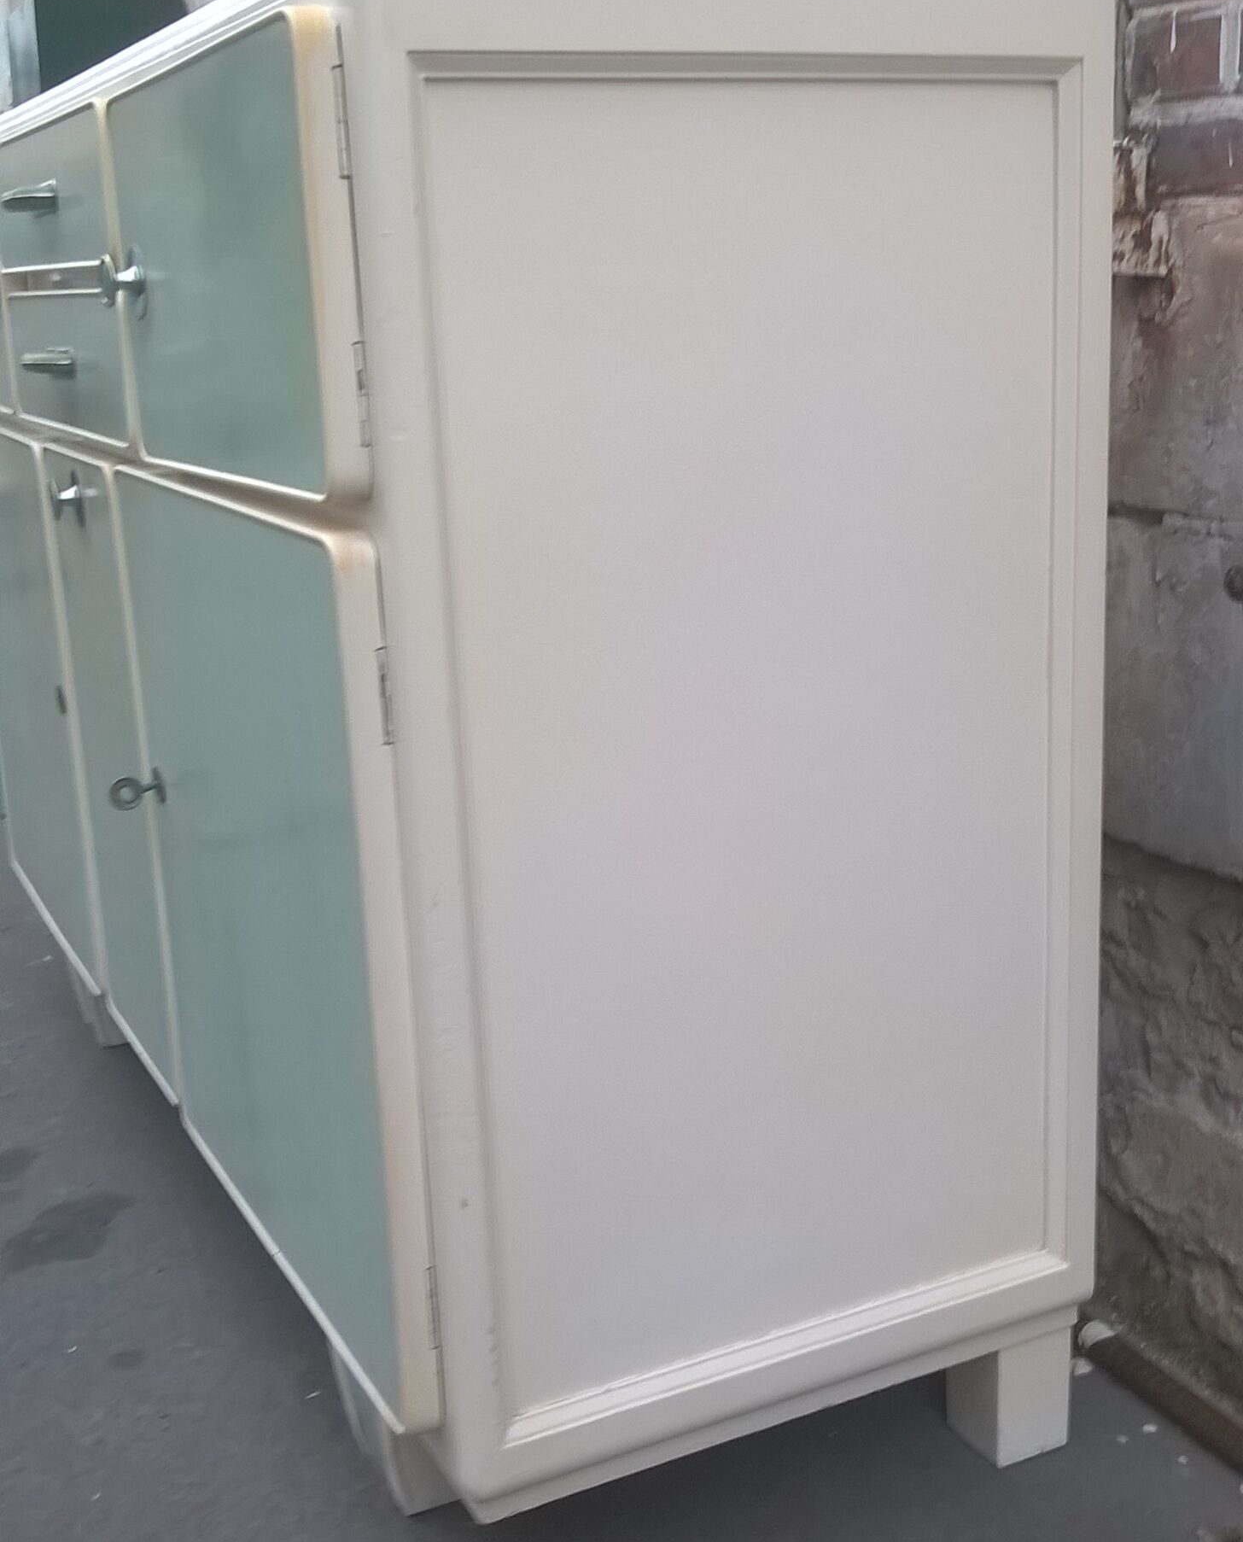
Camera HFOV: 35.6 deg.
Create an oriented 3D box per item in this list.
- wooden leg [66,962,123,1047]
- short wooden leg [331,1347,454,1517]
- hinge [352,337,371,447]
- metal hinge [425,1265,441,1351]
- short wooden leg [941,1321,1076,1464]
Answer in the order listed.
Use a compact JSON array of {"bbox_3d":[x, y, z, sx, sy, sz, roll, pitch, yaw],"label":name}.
[{"bbox_3d":[-0.600,0.260,2.267,0.081,0.098,0.087,-10,16,-25],"label":"wooden leg"},{"bbox_3d":[-0.154,0.465,1.393,0.082,0.098,0.085,-10,16,-25],"label":"short wooden leg"},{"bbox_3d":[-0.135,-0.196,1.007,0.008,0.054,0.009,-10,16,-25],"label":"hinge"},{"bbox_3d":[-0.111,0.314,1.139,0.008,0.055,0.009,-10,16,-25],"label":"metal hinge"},{"bbox_3d":[0.281,0.440,1.410,0.061,0.098,0.059,-10,16,-25],"label":"short wooden leg"}]

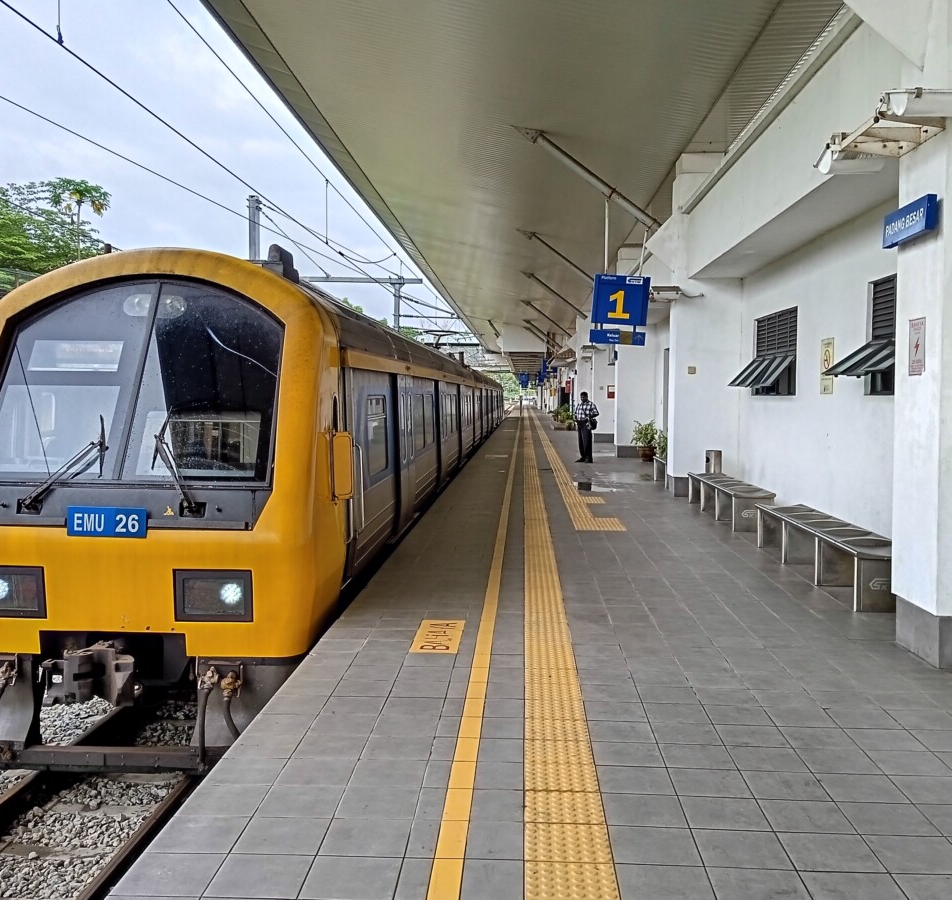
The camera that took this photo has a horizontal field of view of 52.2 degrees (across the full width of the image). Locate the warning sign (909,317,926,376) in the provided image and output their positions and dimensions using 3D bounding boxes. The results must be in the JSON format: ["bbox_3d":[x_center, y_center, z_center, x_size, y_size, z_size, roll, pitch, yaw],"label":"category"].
[{"bbox_3d":[2.685,-0.630,5.915,0.010,0.345,0.250,0,3,3],"label":"warning sign"}]

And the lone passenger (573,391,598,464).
[{"bbox_3d":[2.595,-0.555,23.353,0.540,1.720,0.380,2,4,31],"label":"lone passenger"}]

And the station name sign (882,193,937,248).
[{"bbox_3d":[2.666,-1.399,5.973,0.065,0.205,0.670,0,3,3],"label":"station name sign"}]

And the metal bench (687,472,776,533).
[{"bbox_3d":[3.338,0.650,12.853,0.540,0.445,3.100,0,3,3],"label":"metal bench"}]

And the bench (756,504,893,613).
[{"bbox_3d":[3.114,0.879,8.565,0.540,0.445,3.080,0,3,3],"label":"bench"}]

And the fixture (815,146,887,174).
[{"bbox_3d":[2.536,-1.958,6.486,0.440,0.150,0.290,0,-15,3],"label":"fixture"}]

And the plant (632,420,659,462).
[{"bbox_3d":[4.181,-0.210,23.944,0.600,1.020,0.600,0,3,3],"label":"plant"}]

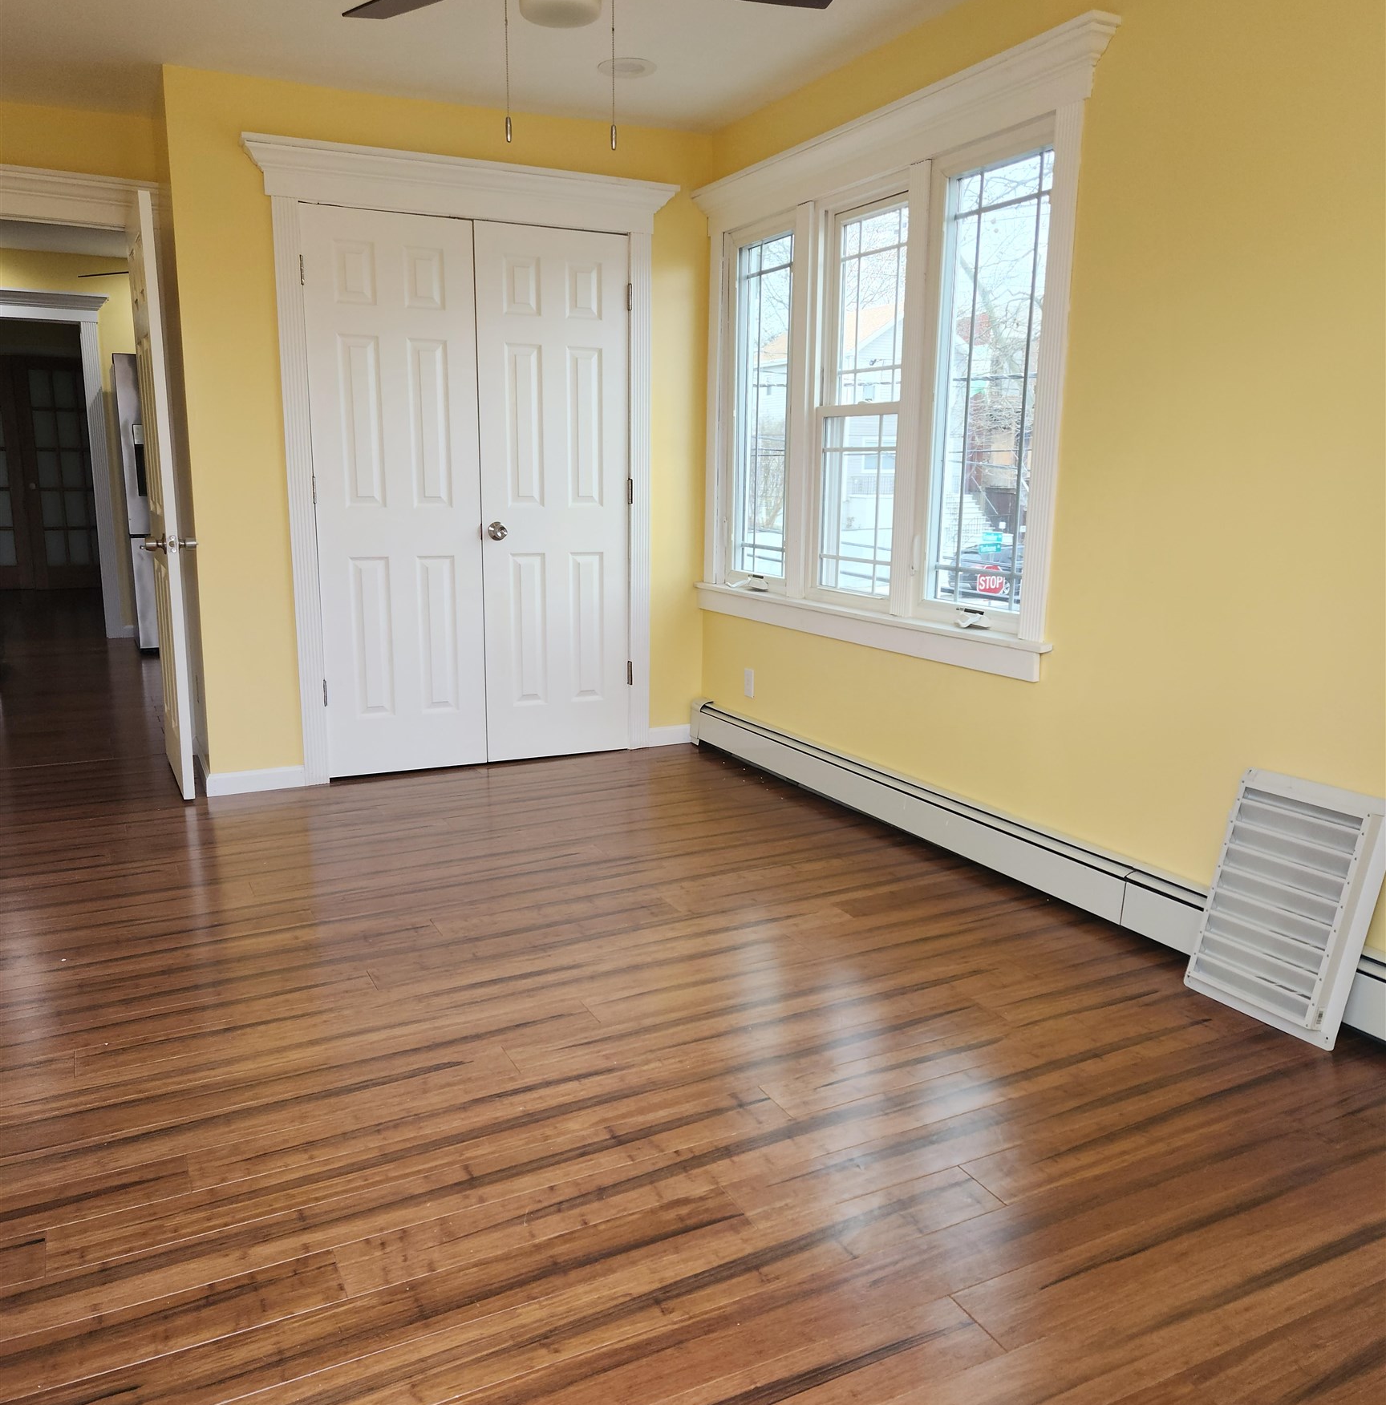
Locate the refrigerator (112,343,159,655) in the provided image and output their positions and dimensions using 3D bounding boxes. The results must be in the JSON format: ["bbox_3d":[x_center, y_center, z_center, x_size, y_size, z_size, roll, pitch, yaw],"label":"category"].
[{"bbox_3d":[-3.243,-1.283,8.090,0.910,1.803,0.890,-5,12,-26],"label":"refrigerator"}]

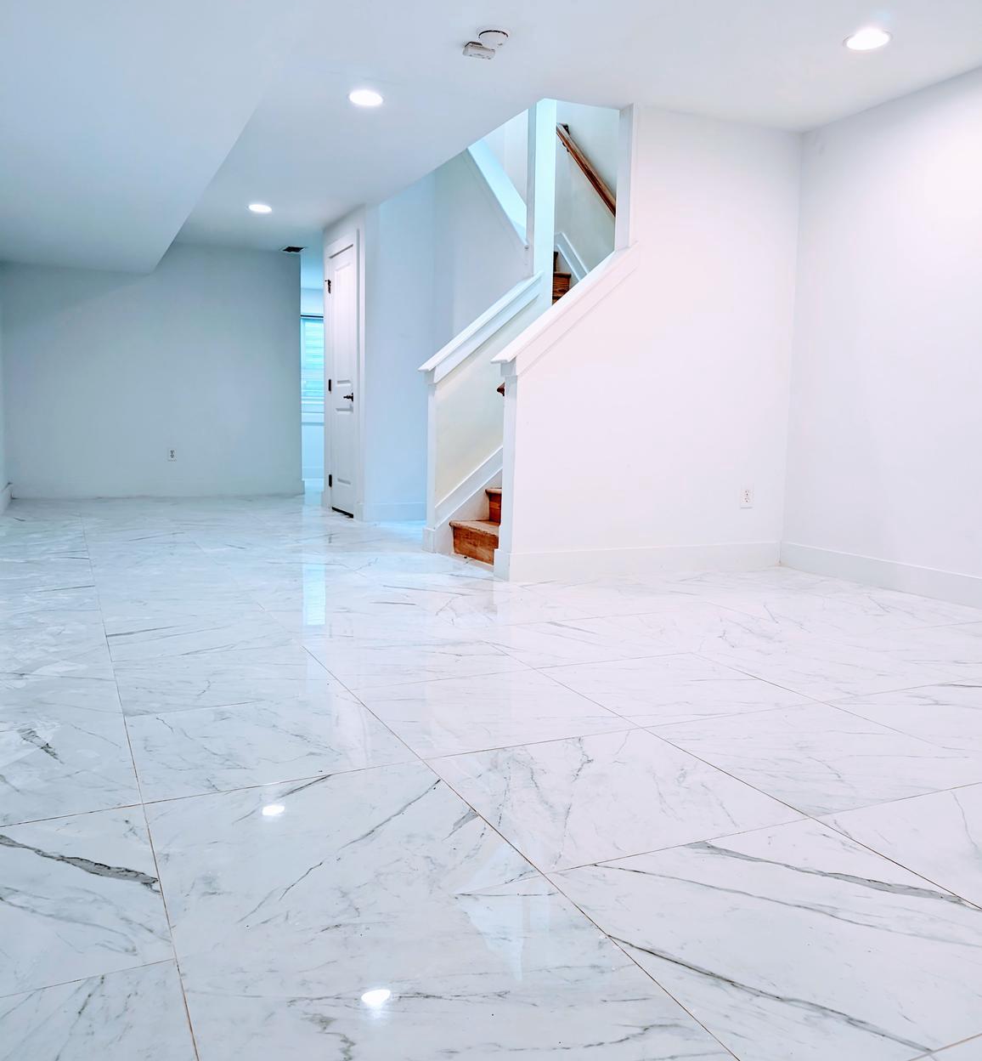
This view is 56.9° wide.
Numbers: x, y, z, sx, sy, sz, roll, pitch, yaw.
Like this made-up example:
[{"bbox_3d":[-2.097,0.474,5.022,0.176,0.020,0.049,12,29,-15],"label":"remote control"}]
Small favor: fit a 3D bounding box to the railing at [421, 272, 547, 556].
[{"bbox_3d":[-0.066,-0.711,5.432,0.725,1.665,0.200,-2,8,-25],"label":"railing"}]

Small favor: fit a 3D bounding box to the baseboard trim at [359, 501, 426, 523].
[{"bbox_3d":[-0.721,-0.143,6.977,0.535,0.142,0.017,-2,8,-25],"label":"baseboard trim"}]

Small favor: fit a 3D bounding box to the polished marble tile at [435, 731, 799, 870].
[{"bbox_3d":[0.245,0.557,1.950,0.606,0.010,0.584,-2,8,-25],"label":"polished marble tile"}]

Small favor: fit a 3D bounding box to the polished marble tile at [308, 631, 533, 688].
[{"bbox_3d":[-0.249,0.422,2.985,0.606,0.010,0.584,-2,8,-25],"label":"polished marble tile"}]

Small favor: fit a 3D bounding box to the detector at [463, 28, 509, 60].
[{"bbox_3d":[-0.007,-1.997,3.720,0.132,0.045,0.190,-2,8,-25],"label":"detector"}]

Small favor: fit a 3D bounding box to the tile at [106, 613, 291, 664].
[{"bbox_3d":[-1.043,0.374,3.243,0.606,0.010,0.584,-2,8,-25],"label":"tile"}]

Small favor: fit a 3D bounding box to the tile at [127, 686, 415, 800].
[{"bbox_3d":[-0.549,0.509,2.208,0.606,0.010,0.584,-2,8,-25],"label":"tile"}]

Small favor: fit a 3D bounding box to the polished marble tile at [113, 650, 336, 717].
[{"bbox_3d":[-0.796,0.442,2.726,0.606,0.010,0.584,-2,8,-25],"label":"polished marble tile"}]

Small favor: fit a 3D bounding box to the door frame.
[{"bbox_3d":[-1.154,-1.214,7.396,0.120,2.150,1.070,-2,8,-25],"label":"door frame"}]

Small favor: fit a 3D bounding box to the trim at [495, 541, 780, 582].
[{"bbox_3d":[0.856,0.161,4.745,1.690,0.138,0.017,-2,8,-25],"label":"trim"}]

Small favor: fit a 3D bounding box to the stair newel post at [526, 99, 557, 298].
[{"bbox_3d":[0.308,-1.968,5.421,0.117,1.130,0.115,-2,8,-25],"label":"stair newel post"}]

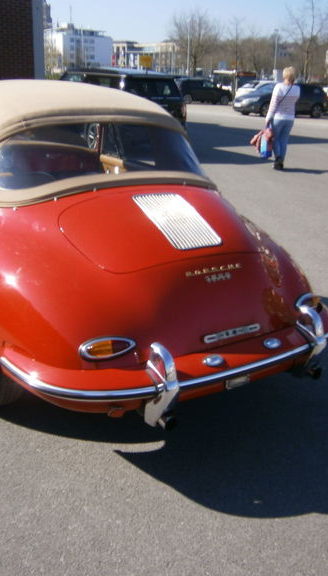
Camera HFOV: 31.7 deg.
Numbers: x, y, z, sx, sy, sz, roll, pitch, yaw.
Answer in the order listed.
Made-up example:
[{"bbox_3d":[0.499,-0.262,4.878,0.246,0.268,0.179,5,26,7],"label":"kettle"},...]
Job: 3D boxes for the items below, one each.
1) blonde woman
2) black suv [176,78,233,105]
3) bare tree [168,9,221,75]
[{"bbox_3d":[2.043,-2.821,9.692,0.540,1.660,0.360,2,20,4],"label":"blonde woman"},{"bbox_3d":[2.635,-12.992,38.000,4.600,1.630,1.850,-7,21,-22],"label":"black suv"},{"bbox_3d":[2.902,-21.954,54.000,4.900,8.100,4.900,1,19,0],"label":"bare tree"}]

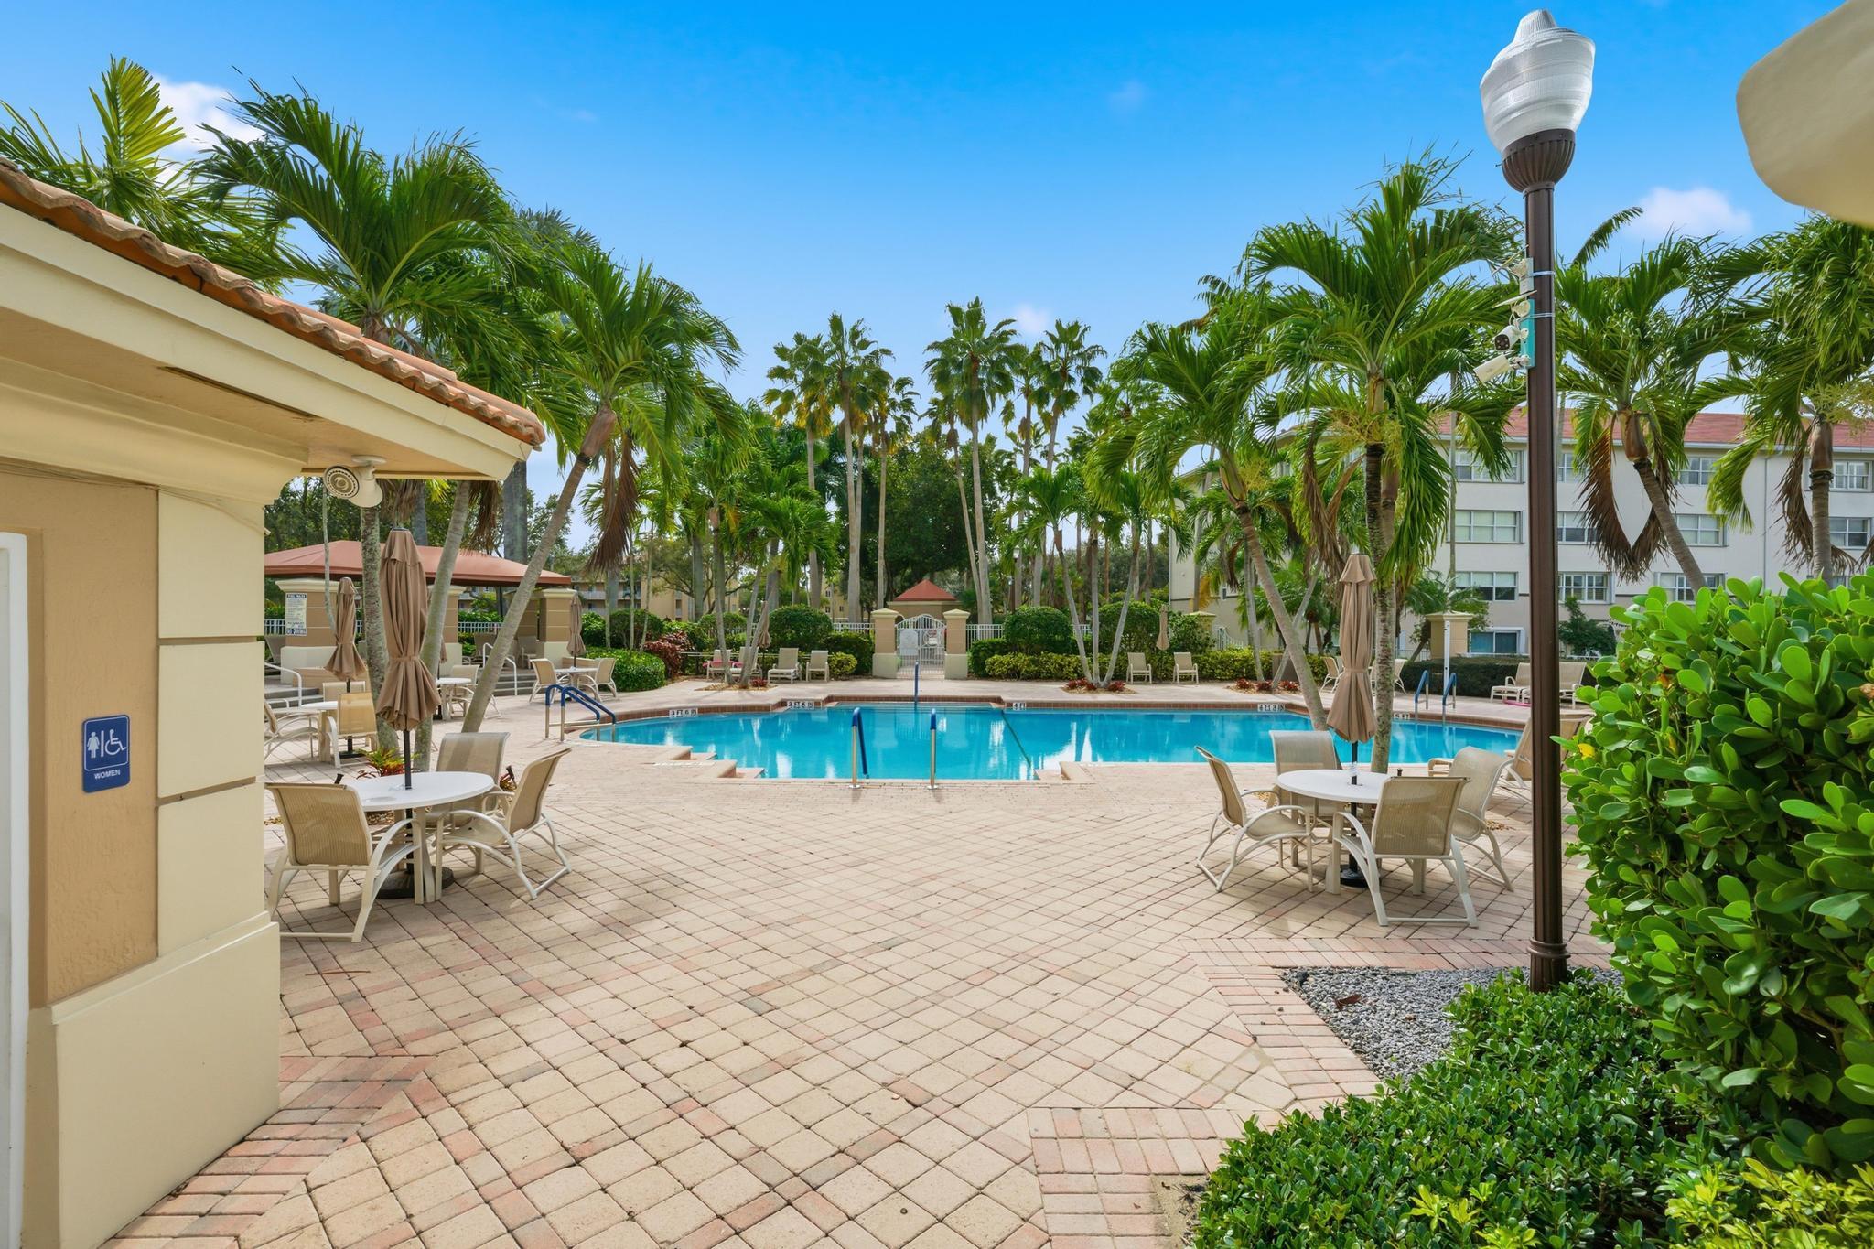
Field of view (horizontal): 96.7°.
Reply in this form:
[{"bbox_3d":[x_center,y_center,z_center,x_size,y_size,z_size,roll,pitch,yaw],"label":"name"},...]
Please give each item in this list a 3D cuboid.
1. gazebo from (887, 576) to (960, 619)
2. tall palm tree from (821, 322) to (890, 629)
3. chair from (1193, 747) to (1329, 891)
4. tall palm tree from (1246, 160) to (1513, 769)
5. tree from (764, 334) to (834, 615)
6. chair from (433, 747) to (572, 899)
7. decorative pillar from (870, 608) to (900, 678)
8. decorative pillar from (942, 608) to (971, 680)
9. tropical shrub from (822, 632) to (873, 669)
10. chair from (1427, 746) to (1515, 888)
[{"bbox_3d":[-0.750,-0.320,47.000,3.700,4.450,3.700,0,0,17],"label":"gazebo"},{"bbox_3d":[-4.200,-6.950,43.000,3.400,17.700,3.400,0,0,0],"label":"tall palm tree"},{"bbox_3d":[2.390,1.480,6.360,0.730,0.960,0.630,0,0,0],"label":"chair"},{"bbox_3d":[4.630,-1.430,8.750,2.900,6.700,2.800,0,0,0],"label":"tall palm tree"},{"bbox_3d":[-5.949,-5.445,36.000,3.100,14.300,3.100,0,0,0],"label":"tree"},{"bbox_3d":[-3.135,1.445,6.110,0.690,0.935,0.645,0,0,-1],"label":"chair"},{"bbox_3d":[-1.830,0.680,29.600,0.940,2.420,0.940,0,0,0],"label":"decorative pillar"},{"bbox_3d":[0.665,0.636,27.200,0.860,2.250,0.860,0,0,0],"label":"decorative pillar"},{"bbox_3d":[-2.960,0.922,27.600,1.700,1.450,1.500,0,0,0],"label":"tropical shrub"},{"bbox_3d":[3.840,1.427,6.270,0.710,0.940,0.610,0,0,2],"label":"chair"}]

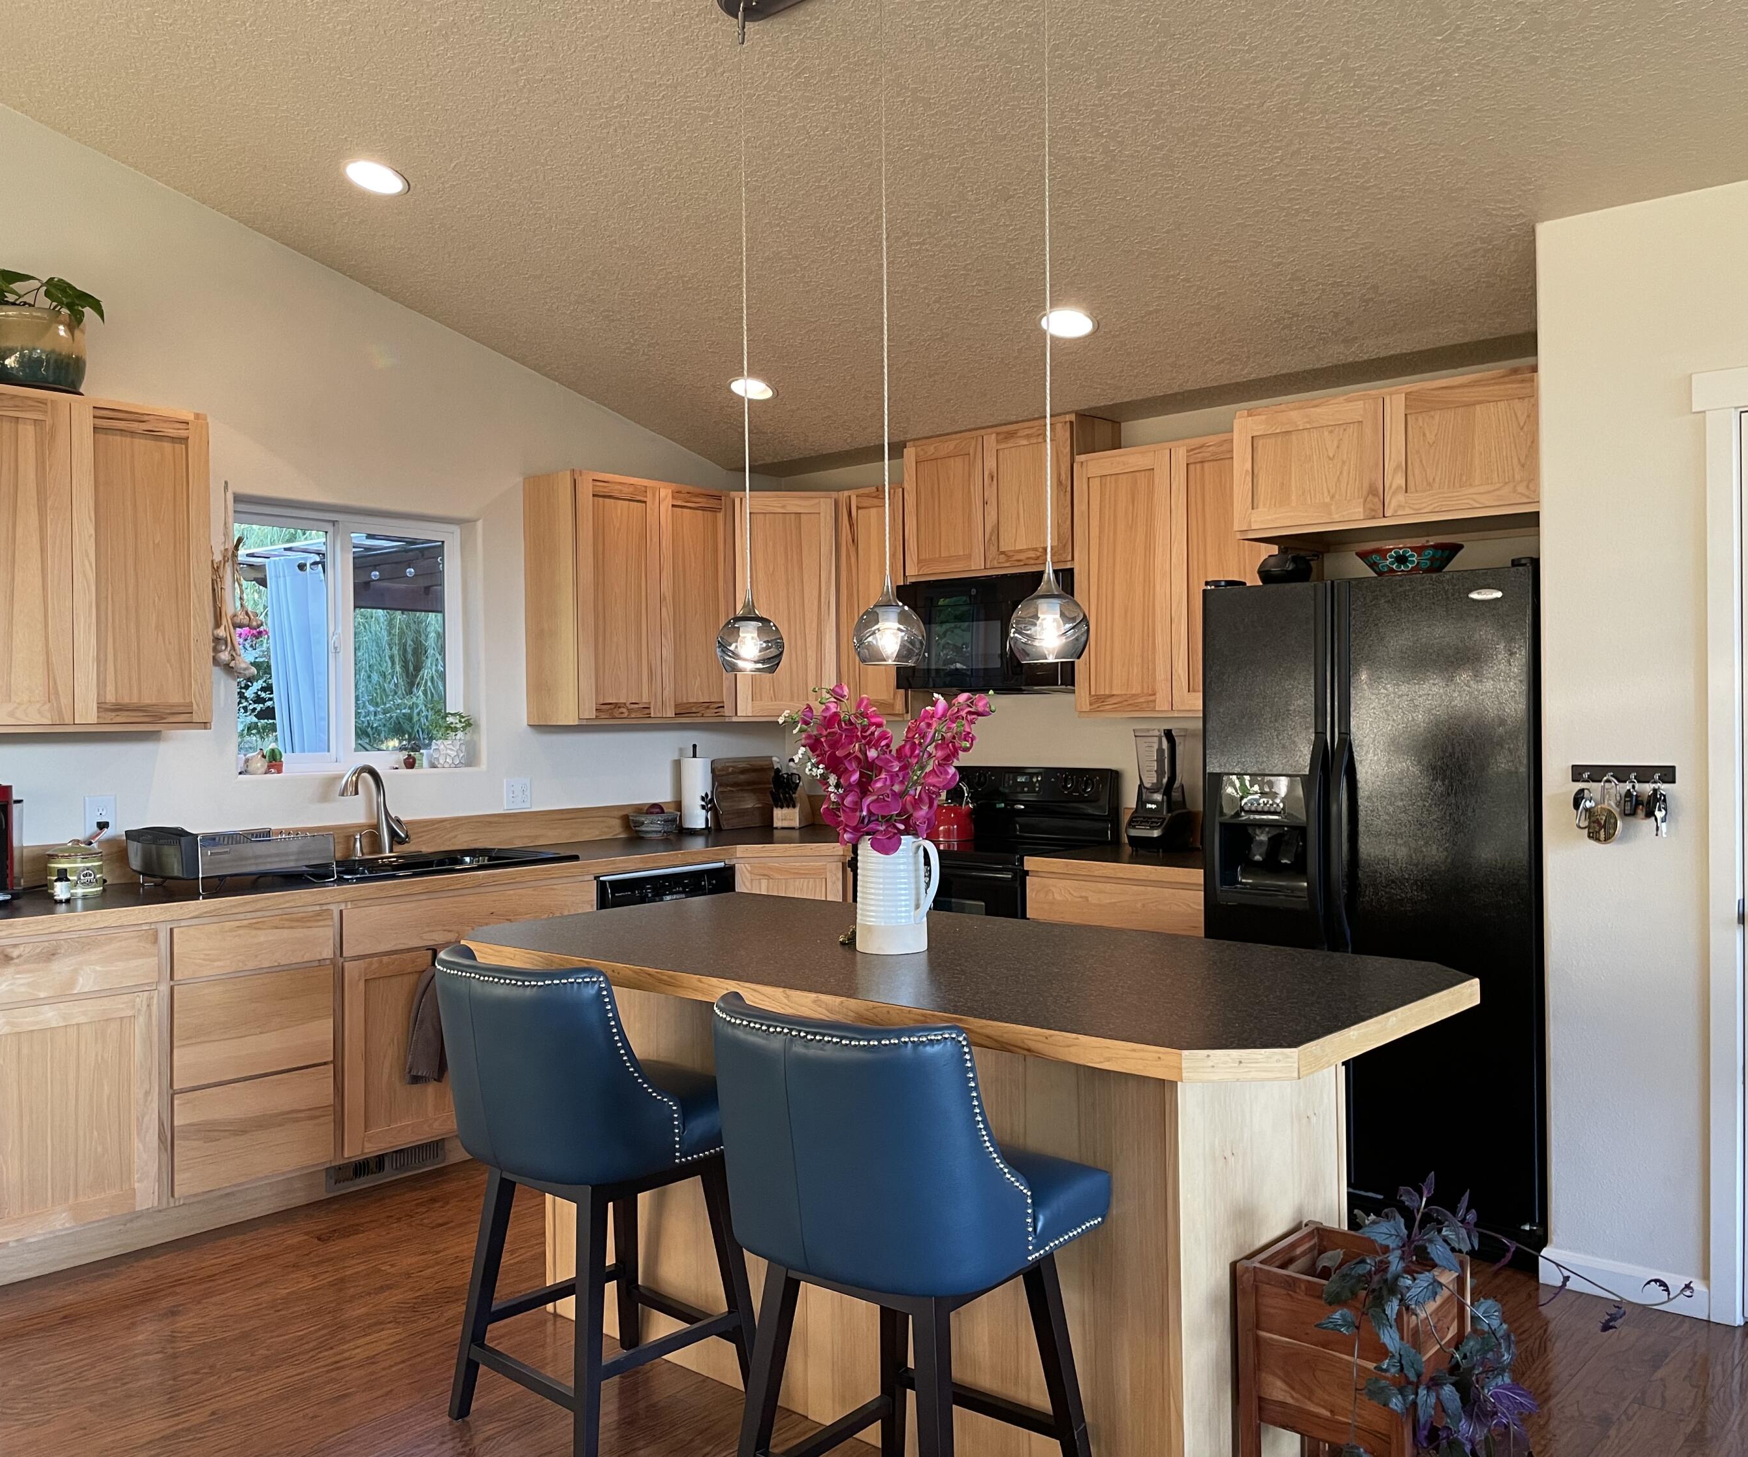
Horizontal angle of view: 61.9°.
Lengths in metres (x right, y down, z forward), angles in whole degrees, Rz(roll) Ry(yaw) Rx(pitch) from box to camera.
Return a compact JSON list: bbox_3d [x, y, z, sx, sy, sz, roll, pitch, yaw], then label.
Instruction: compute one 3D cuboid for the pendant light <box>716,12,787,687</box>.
[{"bbox_3d":[-0.274,-0.837,3.160,0.148,1.441,0.148,-1,1,0],"label":"pendant light"}]

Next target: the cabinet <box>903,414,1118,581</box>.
[{"bbox_3d":[0.508,-0.824,5.395,0.760,0.533,0.320,0,1,42],"label":"cabinet"}]

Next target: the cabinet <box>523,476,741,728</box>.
[{"bbox_3d":[-0.915,-0.476,5.581,0.317,0.905,0.765,0,1,42],"label":"cabinet"}]

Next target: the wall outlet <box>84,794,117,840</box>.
[{"bbox_3d":[-2.283,0.264,4.308,0.012,0.128,0.088,0,1,42],"label":"wall outlet"}]

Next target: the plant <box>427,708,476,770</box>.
[{"bbox_3d":[-1.506,0.035,5.197,0.160,0.205,0.170,0,1,41],"label":"plant"}]

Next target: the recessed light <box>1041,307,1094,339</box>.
[{"bbox_3d":[0.585,-1.224,4.386,0.190,0.040,0.190,9,-10,1],"label":"recessed light"}]

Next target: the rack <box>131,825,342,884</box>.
[{"bbox_3d":[-1.887,0.376,4.272,0.410,0.160,0.440,0,1,42],"label":"rack"}]

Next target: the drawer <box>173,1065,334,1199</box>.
[{"bbox_3d":[-1.873,1.105,4.185,0.485,0.274,0.447,0,1,42],"label":"drawer"}]

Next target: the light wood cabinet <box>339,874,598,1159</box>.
[{"bbox_3d":[-1.451,0.863,4.702,0.610,0.780,0.915,0,1,41],"label":"light wood cabinet"}]

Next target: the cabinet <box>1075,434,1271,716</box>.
[{"bbox_3d":[1.077,-0.491,4.894,0.754,0.905,0.320,0,1,42],"label":"cabinet"}]

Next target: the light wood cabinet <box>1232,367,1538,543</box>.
[{"bbox_3d":[1.600,-0.754,4.235,0.907,0.378,0.600,0,1,42],"label":"light wood cabinet"}]

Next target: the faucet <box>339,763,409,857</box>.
[{"bbox_3d":[-1.661,0.279,4.829,0.070,0.310,0.290,0,1,17],"label":"faucet"}]

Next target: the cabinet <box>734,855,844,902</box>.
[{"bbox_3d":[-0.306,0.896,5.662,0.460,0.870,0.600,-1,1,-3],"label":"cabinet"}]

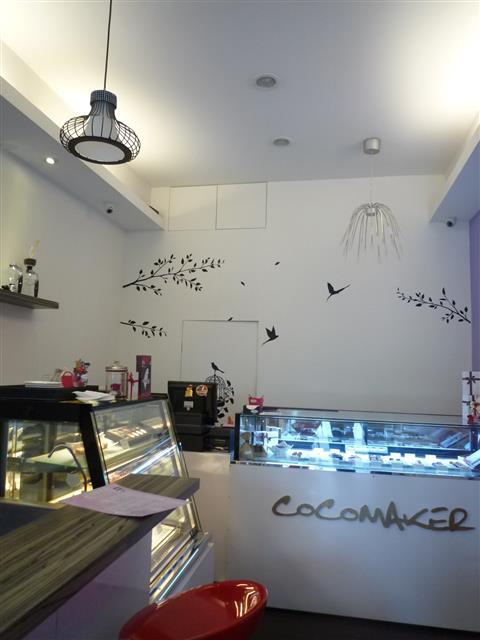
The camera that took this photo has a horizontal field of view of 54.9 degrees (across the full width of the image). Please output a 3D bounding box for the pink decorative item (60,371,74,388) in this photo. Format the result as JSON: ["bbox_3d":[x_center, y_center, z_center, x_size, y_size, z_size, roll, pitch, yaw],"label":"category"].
[{"bbox_3d":[-1.054,0.365,2.825,0.080,0.106,0.060,4,-7,-20],"label":"pink decorative item"}]

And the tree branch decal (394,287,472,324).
[{"bbox_3d":[1.993,-0.153,4.762,0.727,0.394,0.020,1,-6,10],"label":"tree branch decal"}]

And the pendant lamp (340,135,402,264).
[{"bbox_3d":[1.184,-1.102,4.180,0.512,1.074,0.512,1,-6,10],"label":"pendant lamp"}]

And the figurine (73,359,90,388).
[{"bbox_3d":[-1.000,0.338,2.921,0.103,0.180,0.090,4,-7,-18],"label":"figurine"}]

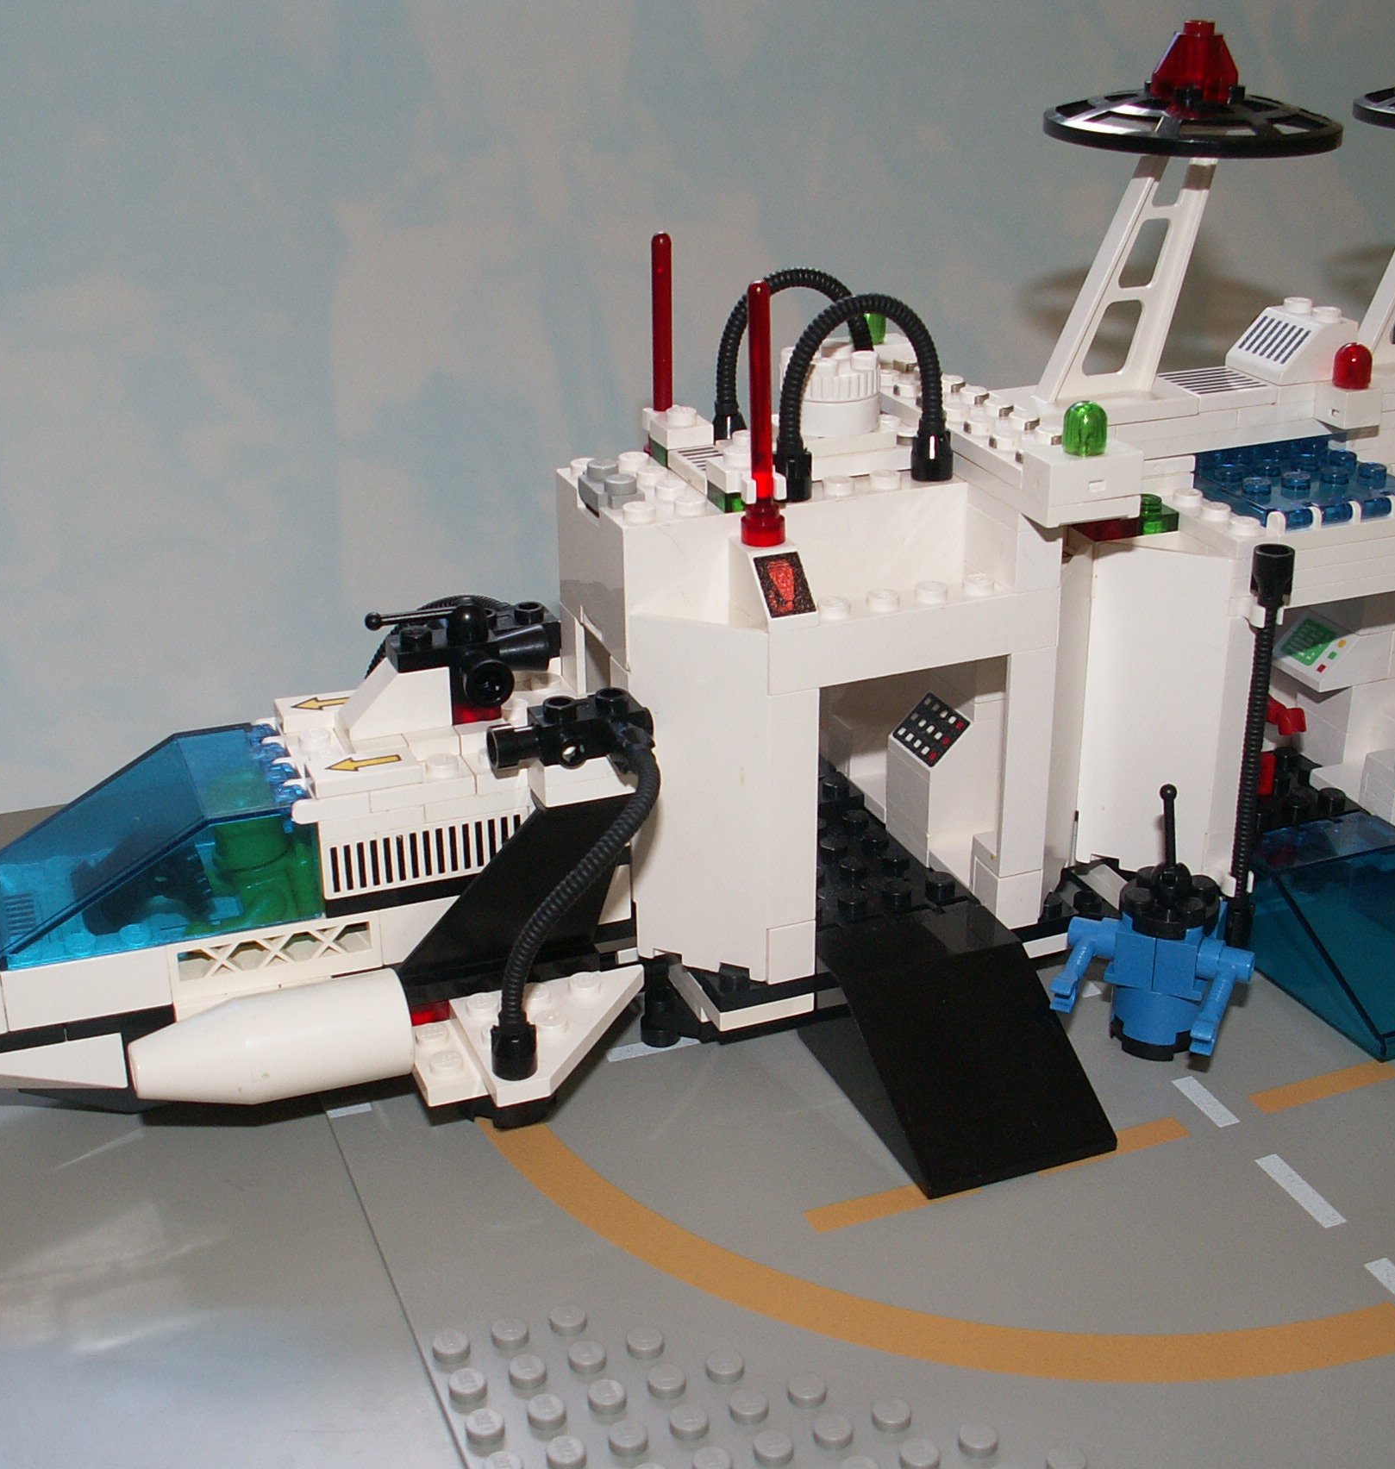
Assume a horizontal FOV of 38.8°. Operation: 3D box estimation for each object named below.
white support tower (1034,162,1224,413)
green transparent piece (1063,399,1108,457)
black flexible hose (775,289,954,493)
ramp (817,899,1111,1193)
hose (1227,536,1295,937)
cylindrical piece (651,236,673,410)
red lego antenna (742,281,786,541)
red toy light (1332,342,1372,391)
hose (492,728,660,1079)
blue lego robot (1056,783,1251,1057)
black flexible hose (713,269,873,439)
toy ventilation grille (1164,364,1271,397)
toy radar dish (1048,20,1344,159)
[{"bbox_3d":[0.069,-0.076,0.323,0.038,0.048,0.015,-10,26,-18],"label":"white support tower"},{"bbox_3d":[0.058,-0.045,0.293,0.007,0.007,0.007,0,24,0],"label":"green transparent piece"},{"bbox_3d":[0.025,-0.051,0.294,0.030,0.029,0.007,-10,25,-20],"label":"black flexible hose"},{"bbox_3d":[0.040,0.047,0.308,0.032,0.019,0.048,-10,26,-18],"label":"ramp"},{"bbox_3d":[0.091,0.004,0.325,0.007,0.074,0.007,-10,26,-18],"label":"hose"},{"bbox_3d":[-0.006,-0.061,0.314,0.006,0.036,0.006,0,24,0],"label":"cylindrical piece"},{"bbox_3d":[0.010,-0.046,0.288,0.007,0.039,0.007,-1,24,0],"label":"red lego antenna"},{"bbox_3d":[0.105,-0.059,0.317,0.007,0.007,0.007,-10,25,-20],"label":"red toy light"},{"bbox_3d":[-0.018,0.024,0.289,0.032,0.044,0.023,-10,26,-18],"label":"hose"},{"bbox_3d":[0.074,0.030,0.313,0.030,0.046,0.022,10,27,24],"label":"blue lego robot"},{"bbox_3d":[0.016,-0.059,0.315,0.030,0.029,0.007,-10,25,-20],"label":"black flexible hose"},{"bbox_3d":[0.086,-0.058,0.333,0.016,0.003,0.016,-10,25,-20],"label":"toy ventilation grille"},{"bbox_3d":[0.079,-0.103,0.312,0.048,0.019,0.048,0,24,0],"label":"toy radar dish"}]

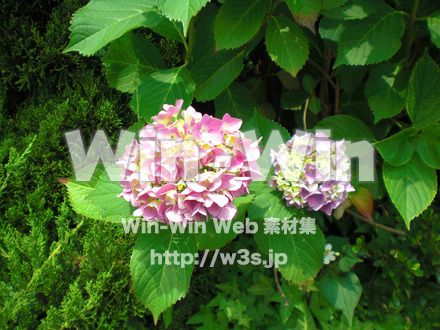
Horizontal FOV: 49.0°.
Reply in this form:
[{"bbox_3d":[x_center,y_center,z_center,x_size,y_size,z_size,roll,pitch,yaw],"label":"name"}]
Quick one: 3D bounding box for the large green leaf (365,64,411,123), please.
[{"bbox_3d":[0.282,-0.123,0.804,0.072,0.018,0.135,26,69,11],"label":"large green leaf"}]

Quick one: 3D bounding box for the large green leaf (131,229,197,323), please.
[{"bbox_3d":[-0.069,0.133,0.610,0.083,0.022,0.142,9,69,0],"label":"large green leaf"}]

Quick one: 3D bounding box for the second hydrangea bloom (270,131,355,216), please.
[{"bbox_3d":[0.123,0.011,0.640,0.112,0.100,0.108,0,28,0],"label":"second hydrangea bloom"}]

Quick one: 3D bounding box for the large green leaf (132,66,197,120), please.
[{"bbox_3d":[-0.069,-0.095,0.685,0.083,0.022,0.114,20,66,12],"label":"large green leaf"}]

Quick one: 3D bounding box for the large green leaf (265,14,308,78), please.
[{"bbox_3d":[0.108,-0.193,0.784,0.068,0.018,0.119,-17,72,-12],"label":"large green leaf"}]

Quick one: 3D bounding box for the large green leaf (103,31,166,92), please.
[{"bbox_3d":[-0.114,-0.149,0.734,0.117,0.022,0.090,9,71,13],"label":"large green leaf"}]

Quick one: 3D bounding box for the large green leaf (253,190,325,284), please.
[{"bbox_3d":[0.091,0.100,0.655,0.090,0.025,0.137,-20,68,-8],"label":"large green leaf"}]

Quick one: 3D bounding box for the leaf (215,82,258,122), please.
[{"bbox_3d":[0.034,-0.091,0.804,0.080,0.018,0.111,-18,67,-8],"label":"leaf"}]

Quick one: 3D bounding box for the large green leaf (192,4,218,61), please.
[{"bbox_3d":[-0.021,-0.203,0.740,0.055,0.025,0.095,5,69,2],"label":"large green leaf"}]

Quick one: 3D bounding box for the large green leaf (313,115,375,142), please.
[{"bbox_3d":[0.179,-0.043,0.700,0.100,0.025,0.070,16,41,9],"label":"large green leaf"}]

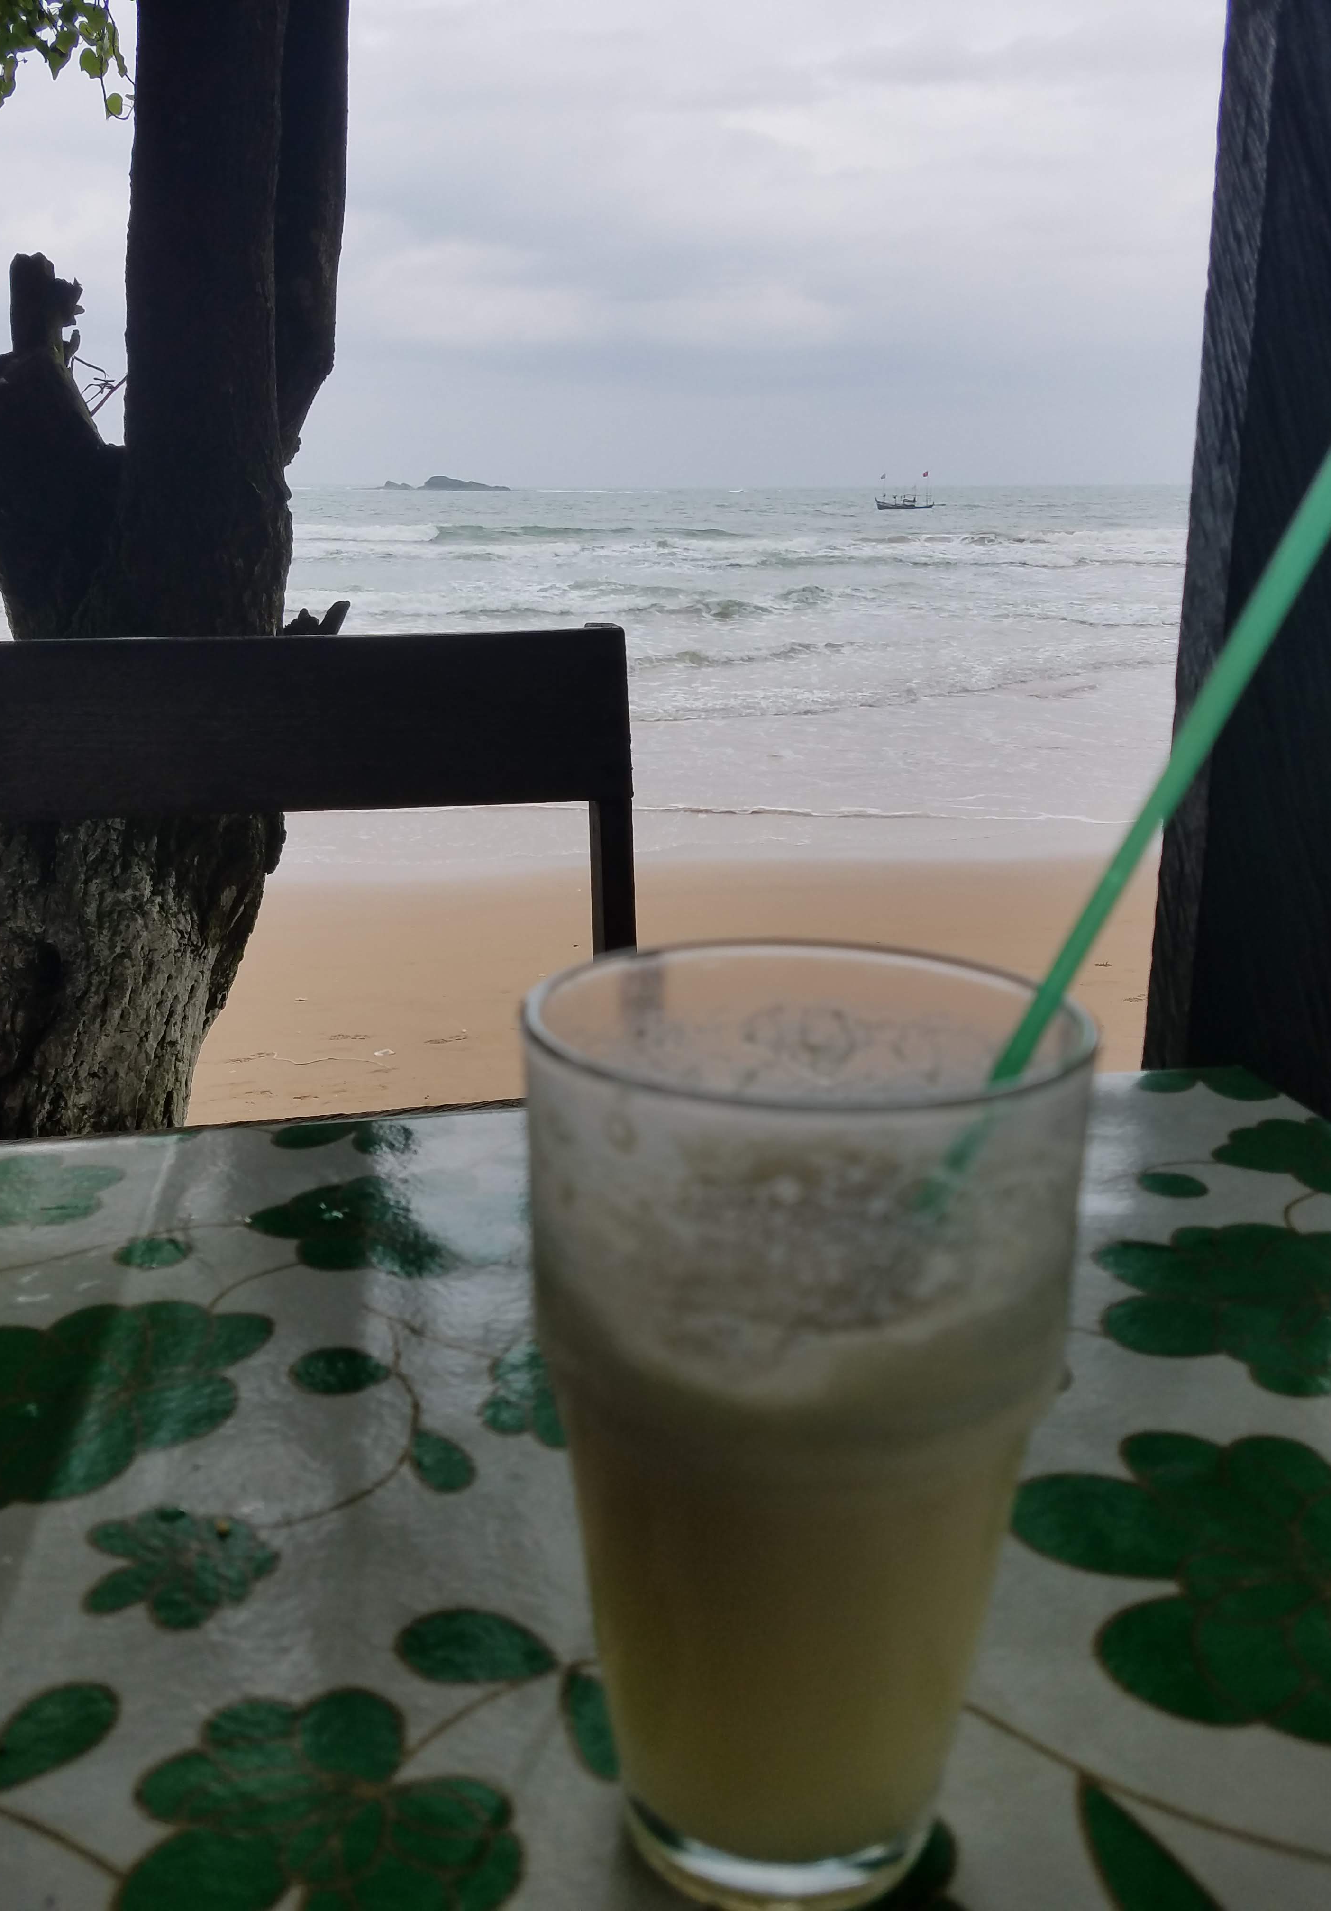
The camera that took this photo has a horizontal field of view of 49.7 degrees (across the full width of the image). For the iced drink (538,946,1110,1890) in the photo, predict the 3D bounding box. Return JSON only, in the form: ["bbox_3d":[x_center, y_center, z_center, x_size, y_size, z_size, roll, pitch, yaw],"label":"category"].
[{"bbox_3d":[0.021,0.080,0.245,0.088,0.149,0.088,0,15,0],"label":"iced drink"}]

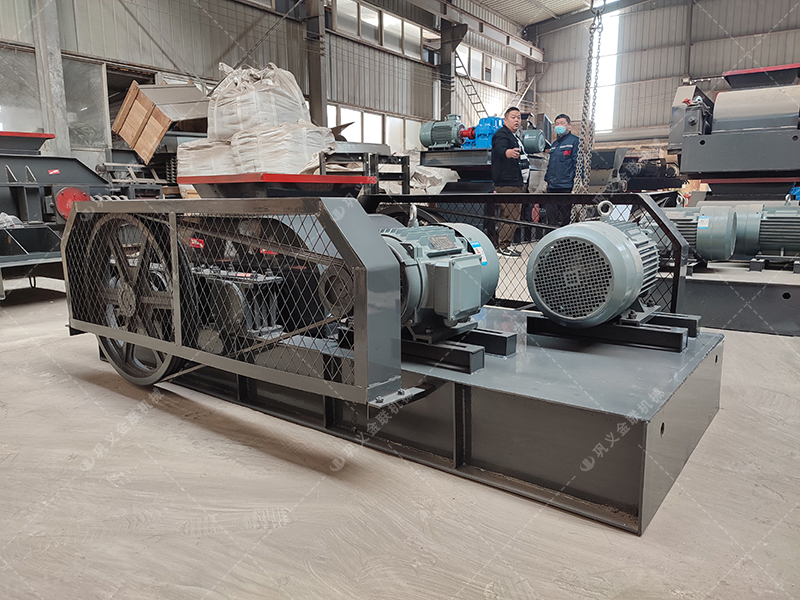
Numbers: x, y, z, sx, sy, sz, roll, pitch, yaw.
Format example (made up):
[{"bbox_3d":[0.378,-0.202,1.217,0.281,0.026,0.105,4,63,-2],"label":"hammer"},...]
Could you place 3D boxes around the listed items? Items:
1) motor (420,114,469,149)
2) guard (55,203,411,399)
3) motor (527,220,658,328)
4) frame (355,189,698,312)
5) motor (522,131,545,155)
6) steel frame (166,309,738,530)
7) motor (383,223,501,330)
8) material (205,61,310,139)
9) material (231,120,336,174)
[{"bbox_3d":[0.595,-2.297,7.900,0.650,0.460,0.380,2,10,11],"label":"motor"},{"bbox_3d":[-0.611,-0.068,1.718,1.446,0.457,0.120,7,13,37],"label":"guard"},{"bbox_3d":[0.689,-0.151,2.029,0.399,0.385,0.610,7,13,37],"label":"motor"},{"bbox_3d":[0.424,-0.247,2.656,1.609,0.453,0.123,7,13,37],"label":"frame"},{"bbox_3d":[1.970,-2.570,9.352,0.660,0.440,0.390,5,10,28],"label":"motor"},{"bbox_3d":[-0.143,0.194,2.321,2.400,0.261,0.961,7,13,37],"label":"steel frame"},{"bbox_3d":[0.064,-0.100,1.761,0.399,0.385,0.610,7,13,37],"label":"motor"},{"bbox_3d":[-1.459,-2.030,6.000,0.970,0.800,0.950,-3,10,-14],"label":"material"},{"bbox_3d":[-1.159,-1.376,5.700,1.000,0.750,0.950,-3,10,-14],"label":"material"}]

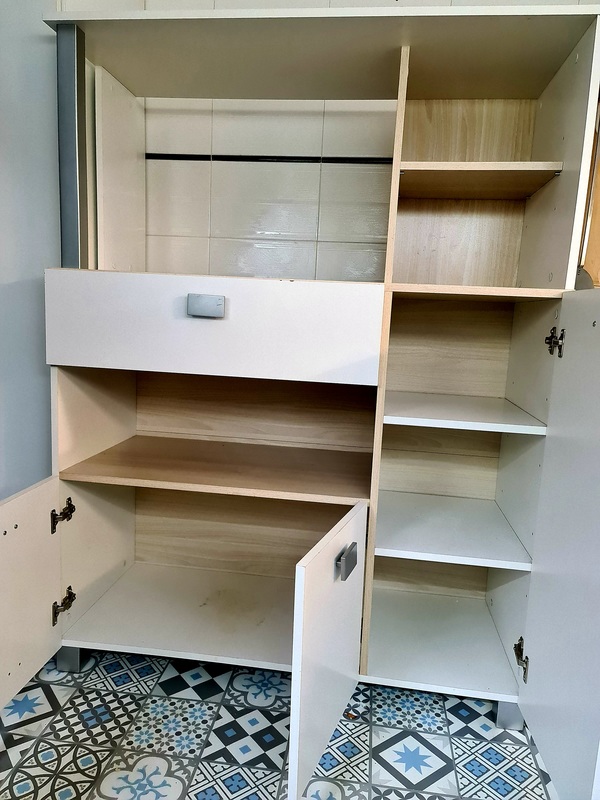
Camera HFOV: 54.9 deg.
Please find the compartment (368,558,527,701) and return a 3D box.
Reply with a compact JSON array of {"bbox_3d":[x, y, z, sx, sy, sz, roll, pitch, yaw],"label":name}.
[{"bbox_3d":[0.412,0.553,1.730,0.398,0.356,0.500,4,8,8],"label":"compartment"}]

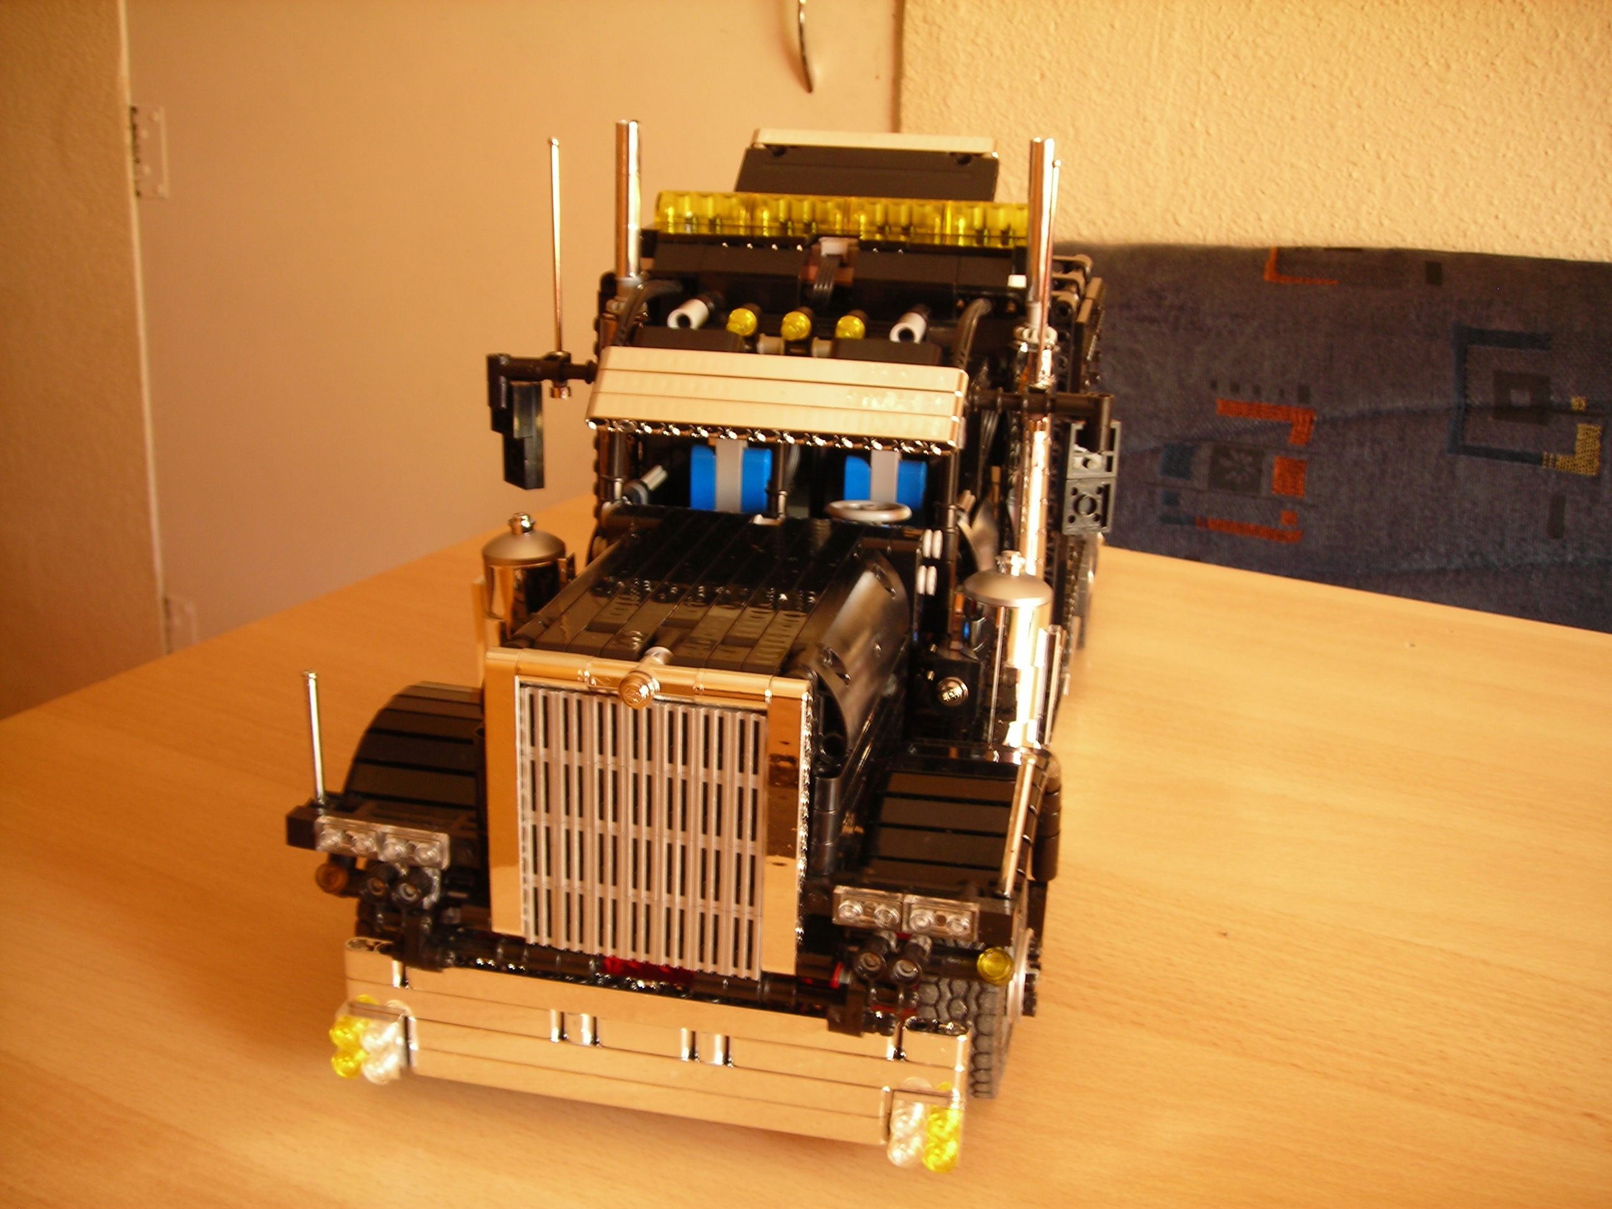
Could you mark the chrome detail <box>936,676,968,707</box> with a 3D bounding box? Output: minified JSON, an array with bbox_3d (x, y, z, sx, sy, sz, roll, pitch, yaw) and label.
[{"bbox_3d":[0.038,0.023,0.460,0.008,0.008,0.006,6,19,12],"label":"chrome detail"}]

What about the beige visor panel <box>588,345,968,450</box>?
[{"bbox_3d":[-0.008,-0.056,0.483,0.104,0.008,0.024,6,62,10],"label":"beige visor panel"}]

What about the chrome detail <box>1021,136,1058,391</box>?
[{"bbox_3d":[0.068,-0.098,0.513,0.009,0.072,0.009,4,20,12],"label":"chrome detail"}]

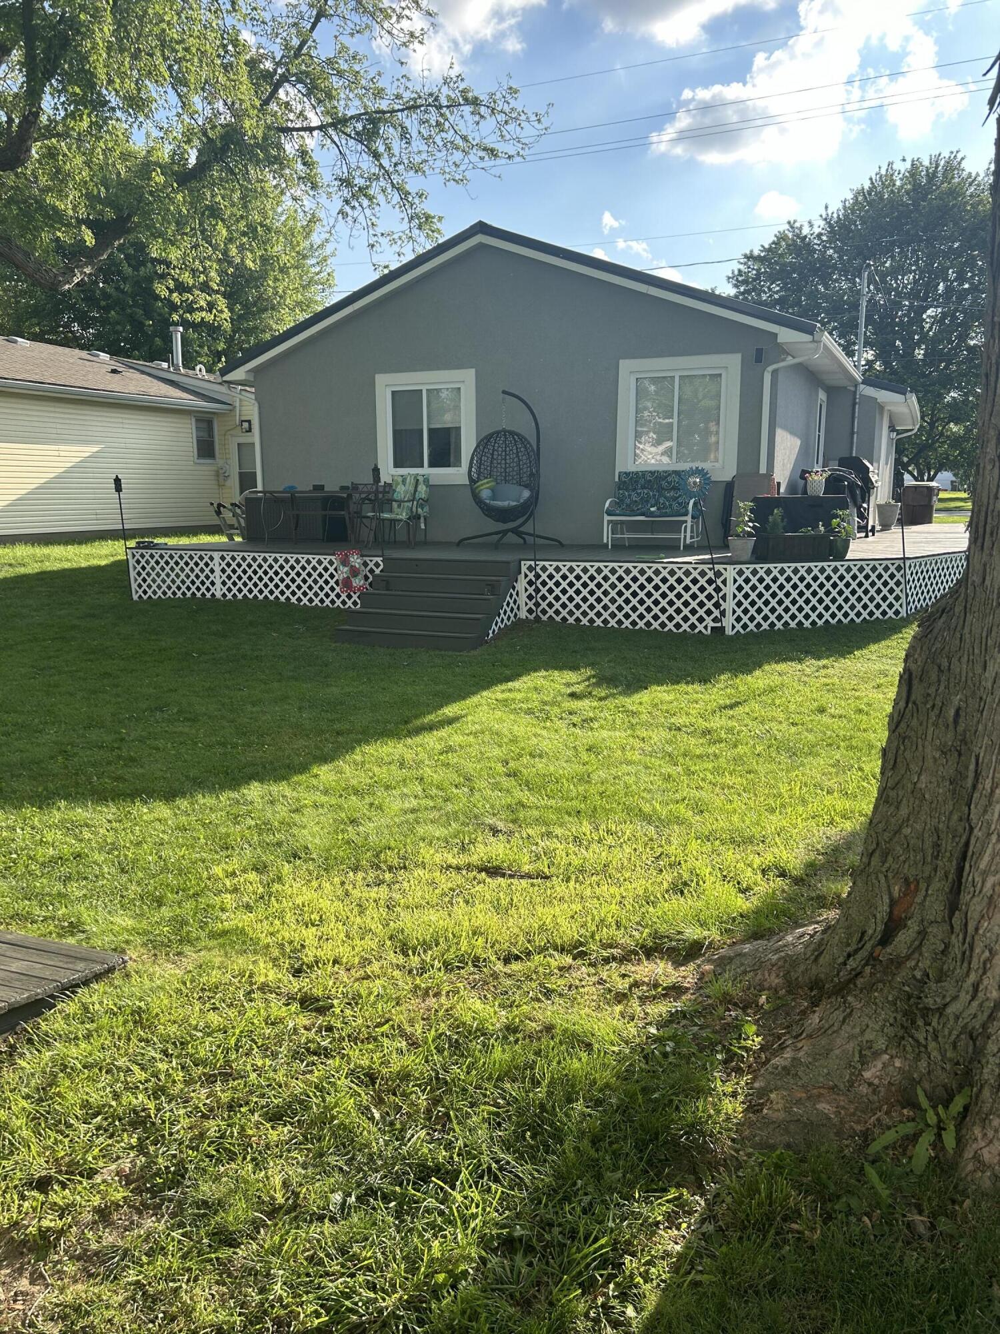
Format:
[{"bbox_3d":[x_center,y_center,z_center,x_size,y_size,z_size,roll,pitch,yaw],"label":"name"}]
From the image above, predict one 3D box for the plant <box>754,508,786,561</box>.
[{"bbox_3d":[2.760,-1.351,10.182,0.320,0.540,0.300,4,11,23],"label":"plant"}]

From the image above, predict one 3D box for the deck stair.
[{"bbox_3d":[-0.716,-0.653,10.032,1.600,0.780,1.080,4,11,21],"label":"deck stair"}]

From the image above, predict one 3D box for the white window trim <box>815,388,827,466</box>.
[{"bbox_3d":[5.182,-3.796,16.087,0.090,1.300,1.217,4,11,23],"label":"white window trim"}]

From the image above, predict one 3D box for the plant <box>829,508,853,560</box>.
[{"bbox_3d":[3.540,-1.377,10.348,0.240,0.520,0.240,4,11,23],"label":"plant"}]

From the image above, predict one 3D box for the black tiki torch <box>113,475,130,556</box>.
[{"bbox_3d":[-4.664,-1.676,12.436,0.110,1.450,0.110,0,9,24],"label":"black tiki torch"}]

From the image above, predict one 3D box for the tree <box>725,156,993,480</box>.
[{"bbox_3d":[14.533,-11.279,35.128,12.000,12.603,11.500,4,11,21],"label":"tree"}]

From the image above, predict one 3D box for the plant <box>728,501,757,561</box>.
[{"bbox_3d":[2.463,-1.378,10.114,0.290,0.610,0.290,4,11,23],"label":"plant"}]

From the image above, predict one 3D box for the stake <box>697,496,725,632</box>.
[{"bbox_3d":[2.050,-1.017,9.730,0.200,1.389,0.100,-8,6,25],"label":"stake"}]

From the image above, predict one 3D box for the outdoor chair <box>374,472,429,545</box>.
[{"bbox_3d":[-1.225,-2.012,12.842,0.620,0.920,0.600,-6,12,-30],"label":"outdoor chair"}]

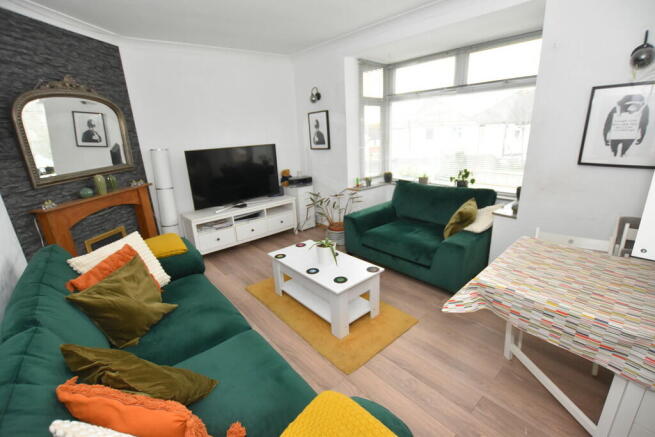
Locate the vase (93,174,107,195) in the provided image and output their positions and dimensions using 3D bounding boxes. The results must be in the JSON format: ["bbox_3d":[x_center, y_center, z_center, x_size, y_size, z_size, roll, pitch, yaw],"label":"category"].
[{"bbox_3d":[-2.207,-0.329,2.645,0.075,0.187,0.075,-1,17,7],"label":"vase"}]

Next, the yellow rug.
[{"bbox_3d":[-0.051,0.777,2.513,0.783,0.014,1.470,-16,21,-38],"label":"yellow rug"}]

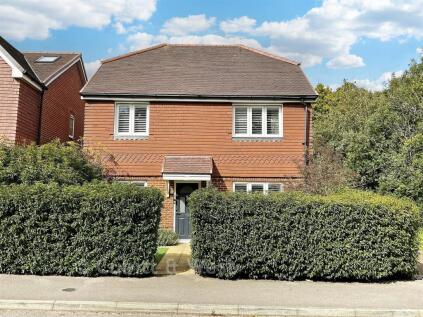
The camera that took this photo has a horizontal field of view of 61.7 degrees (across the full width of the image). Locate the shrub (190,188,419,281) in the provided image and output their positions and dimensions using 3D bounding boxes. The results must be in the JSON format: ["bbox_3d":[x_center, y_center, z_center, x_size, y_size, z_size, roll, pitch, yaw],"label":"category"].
[{"bbox_3d":[1.844,1.579,7.674,4.560,1.800,1.350,1,-5,-2],"label":"shrub"}]

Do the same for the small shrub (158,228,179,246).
[{"bbox_3d":[-1.487,2.562,11.540,0.800,0.540,0.700,1,-5,-1],"label":"small shrub"}]

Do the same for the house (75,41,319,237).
[{"bbox_3d":[-0.499,-1.052,16.289,8.353,8.615,8.103,1,-5,-1],"label":"house"}]

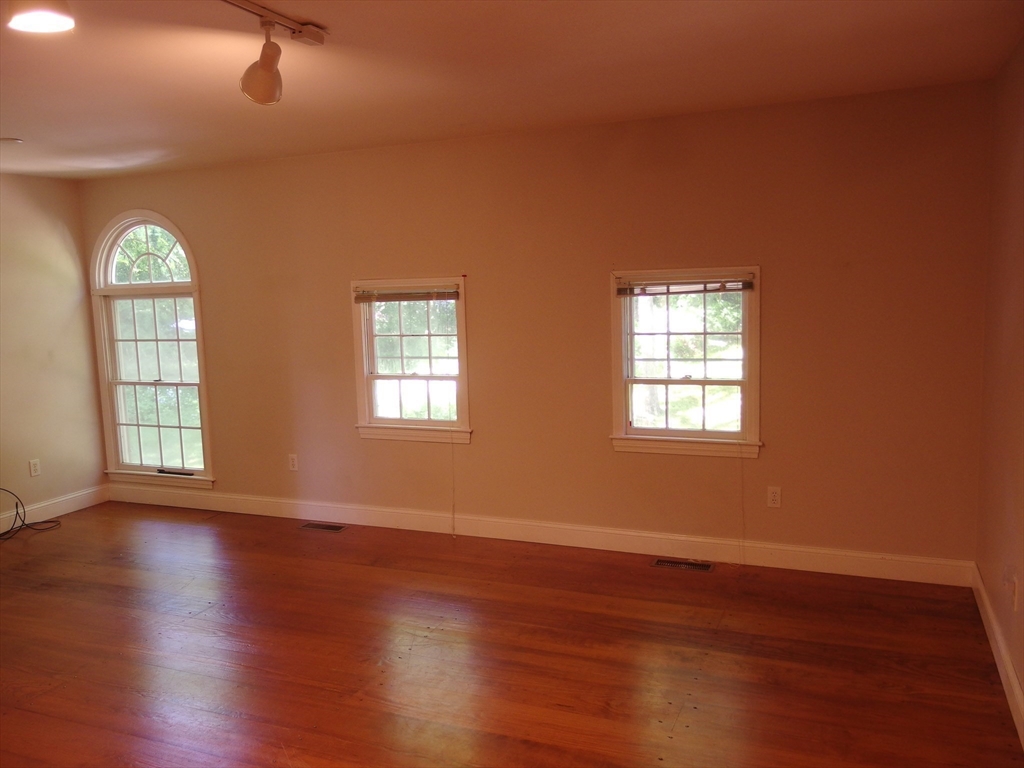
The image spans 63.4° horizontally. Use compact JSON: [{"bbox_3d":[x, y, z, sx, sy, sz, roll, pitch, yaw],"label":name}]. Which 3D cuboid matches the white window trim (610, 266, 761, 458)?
[{"bbox_3d":[0.952,-0.117,4.588,0.828,1.021,0.100,1,7,23],"label":"white window trim"}]

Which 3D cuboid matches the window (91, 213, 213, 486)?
[{"bbox_3d":[-2.691,-0.257,6.154,1.078,2.029,0.120,1,7,23],"label":"window"}]

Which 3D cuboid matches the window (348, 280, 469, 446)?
[{"bbox_3d":[-0.643,-0.148,5.277,0.833,1.026,0.100,1,7,23],"label":"window"}]

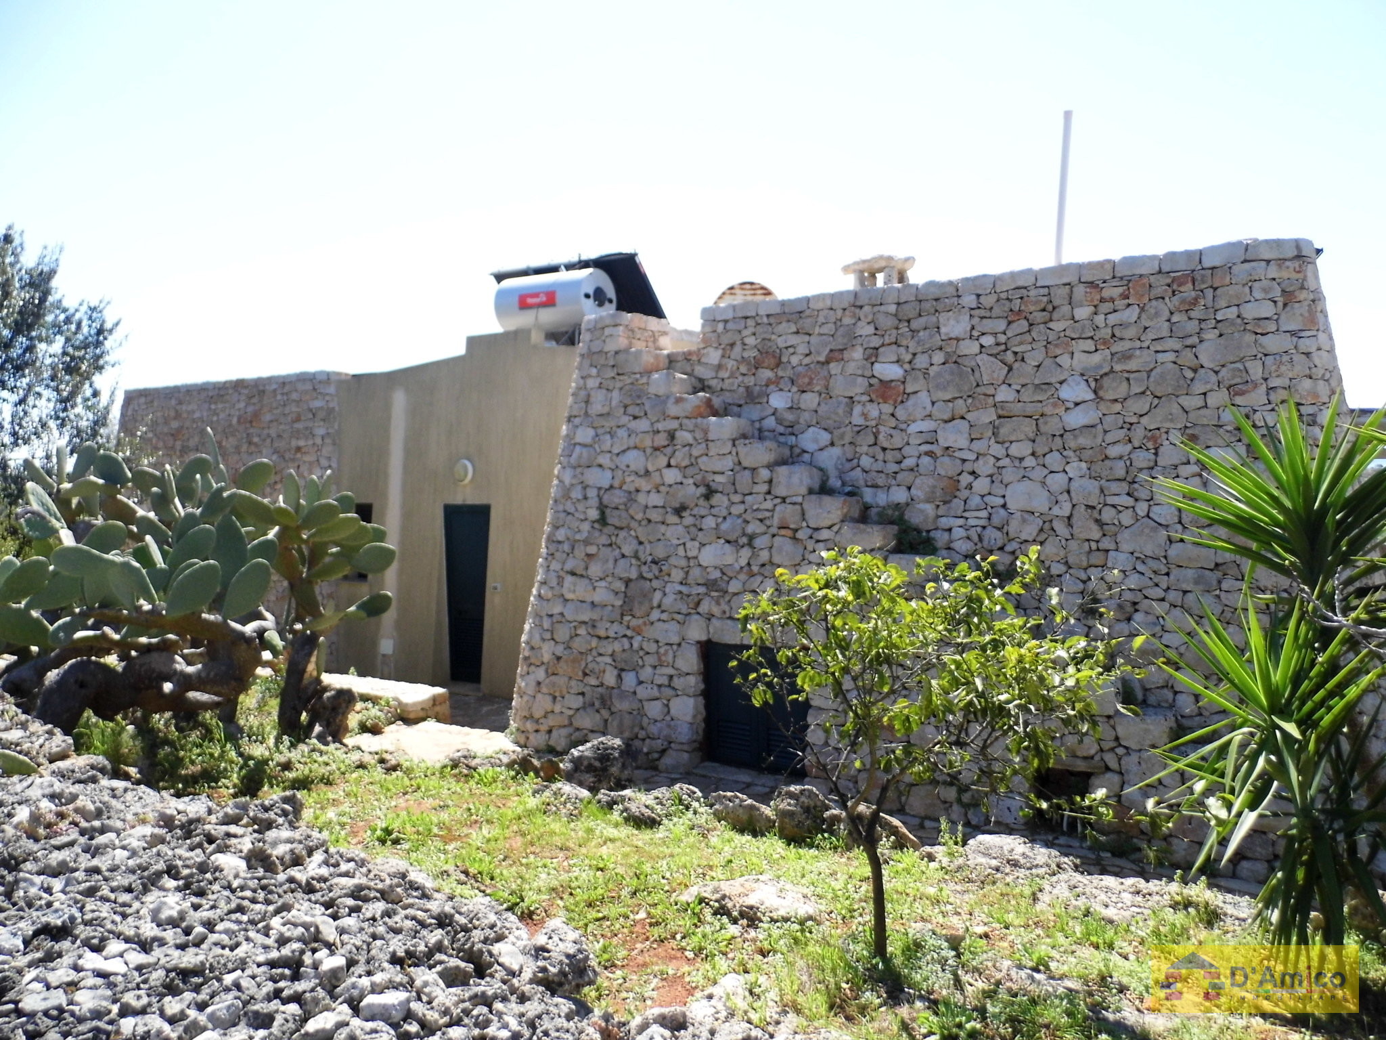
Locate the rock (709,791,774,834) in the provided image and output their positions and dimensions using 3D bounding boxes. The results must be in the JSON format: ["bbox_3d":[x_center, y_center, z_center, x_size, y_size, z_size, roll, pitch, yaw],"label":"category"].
[{"bbox_3d":[0.312,1.853,6.445,0.400,0.240,0.300,1,1,22],"label":"rock"}]

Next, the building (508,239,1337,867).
[{"bbox_3d":[2.378,0.139,9.460,6.300,3.900,5.000,2,1,30],"label":"building"}]

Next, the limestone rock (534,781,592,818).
[{"bbox_3d":[-0.873,1.857,6.765,0.380,0.200,0.300,1,1,17],"label":"limestone rock"}]

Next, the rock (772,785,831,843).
[{"bbox_3d":[0.693,1.811,6.347,0.360,0.340,0.320,1,1,17],"label":"rock"}]

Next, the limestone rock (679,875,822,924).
[{"bbox_3d":[0.282,1.803,4.841,0.660,0.150,0.380,1,1,6],"label":"limestone rock"}]

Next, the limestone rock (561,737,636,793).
[{"bbox_3d":[-0.738,1.854,7.734,0.520,0.360,0.400,1,1,17],"label":"limestone rock"}]

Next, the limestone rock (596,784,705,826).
[{"bbox_3d":[-0.281,1.850,6.609,0.680,0.220,0.360,1,1,17],"label":"limestone rock"}]

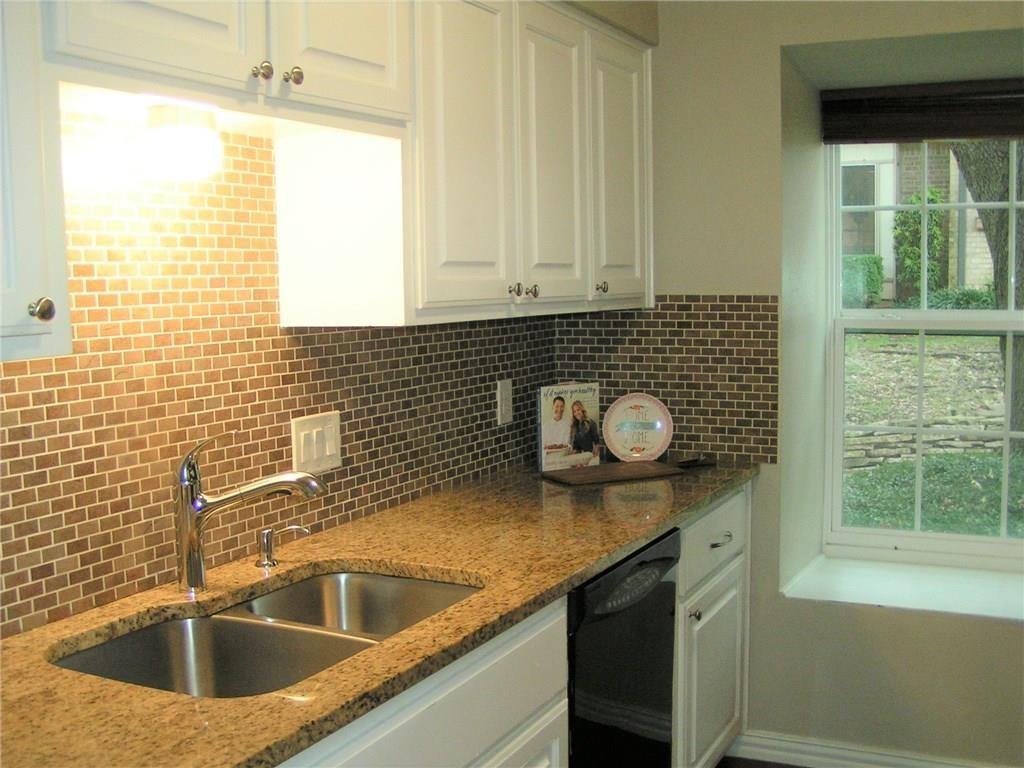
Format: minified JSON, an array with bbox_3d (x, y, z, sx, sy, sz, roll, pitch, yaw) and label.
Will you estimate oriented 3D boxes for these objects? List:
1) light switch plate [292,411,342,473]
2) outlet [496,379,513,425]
[{"bbox_3d":[-0.415,0.127,2.376,0.010,0.123,0.168,2,6,27],"label":"light switch plate"},{"bbox_3d":[-0.020,0.050,3.156,0.010,0.121,0.079,2,6,27],"label":"outlet"}]

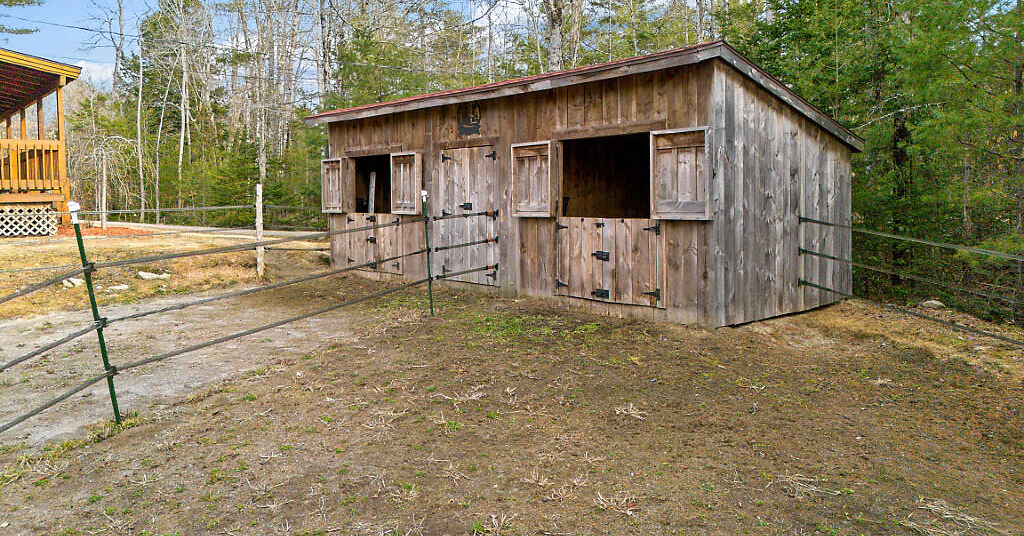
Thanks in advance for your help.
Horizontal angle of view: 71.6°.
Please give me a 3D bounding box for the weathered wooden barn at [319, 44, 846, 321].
[{"bbox_3d":[0.553,-1.208,11.609,3.858,2.959,8.555,-5,7,-43],"label":"weathered wooden barn"}]

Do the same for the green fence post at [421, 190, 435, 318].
[{"bbox_3d":[-0.994,-0.167,8.479,0.065,1.498,0.065,-1,6,19],"label":"green fence post"}]

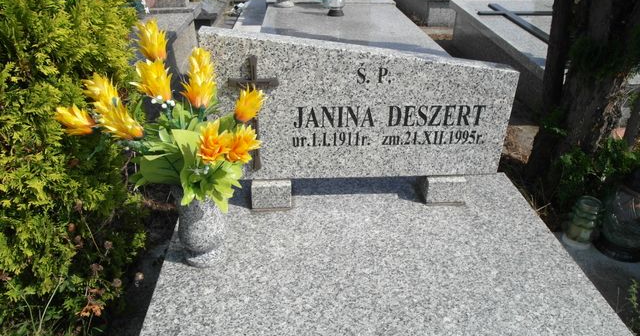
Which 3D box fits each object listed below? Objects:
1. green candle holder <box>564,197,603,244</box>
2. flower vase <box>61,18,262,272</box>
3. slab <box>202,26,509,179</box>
[{"bbox_3d":[0.832,0.160,1.404,0.093,0.145,0.093,-1,31,-3],"label":"green candle holder"},{"bbox_3d":[-0.324,-0.029,0.978,0.420,0.570,0.330,-1,31,-3],"label":"flower vase"},{"bbox_3d":[0.114,-0.172,1.218,0.821,0.403,0.076,-1,27,-4],"label":"slab"}]

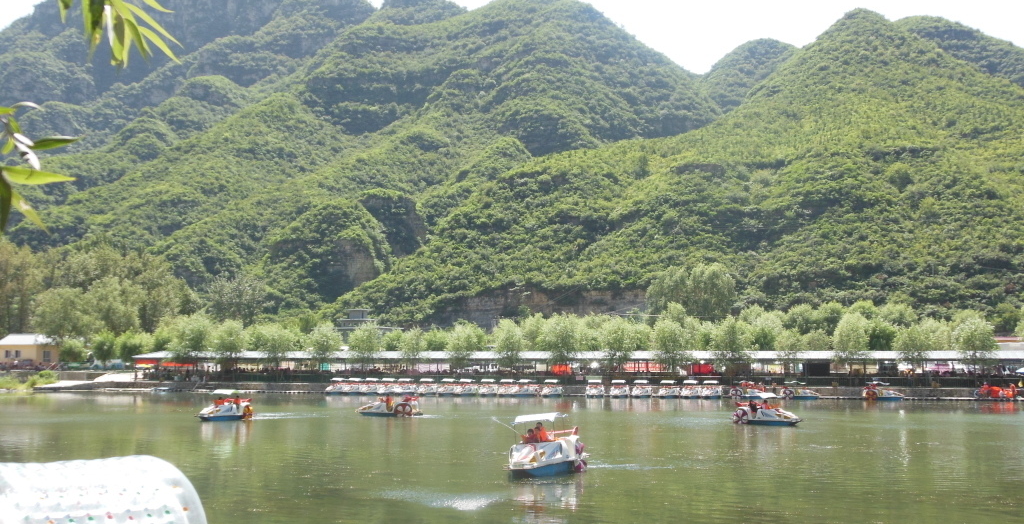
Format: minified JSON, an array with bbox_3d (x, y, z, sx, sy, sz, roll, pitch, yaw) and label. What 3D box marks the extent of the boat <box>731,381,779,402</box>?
[{"bbox_3d":[25.514,13.634,119.500,4.000,1.930,1.950,-1,-6,12],"label":"boat"}]

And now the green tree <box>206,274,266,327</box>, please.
[{"bbox_3d":[-45.341,8.146,185.000,9.600,12.179,9.600,0,-5,0],"label":"green tree"}]

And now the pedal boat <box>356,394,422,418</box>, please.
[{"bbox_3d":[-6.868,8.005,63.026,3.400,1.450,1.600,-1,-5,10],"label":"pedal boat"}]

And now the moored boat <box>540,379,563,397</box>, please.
[{"bbox_3d":[4.059,12.998,115.500,1.800,1.720,3.700,-1,-5,16],"label":"moored boat"}]

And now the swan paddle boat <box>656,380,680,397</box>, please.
[{"bbox_3d":[16.970,13.813,121.500,1.950,1.930,3.800,-2,-6,19],"label":"swan paddle boat"}]

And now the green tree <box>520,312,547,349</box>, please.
[{"bbox_3d":[2.429,9.547,127.000,4.200,7.683,4.200,0,-5,0],"label":"green tree"}]

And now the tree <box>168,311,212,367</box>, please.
[{"bbox_3d":[-38.234,9.702,133.681,5.000,7.300,5.000,0,-5,0],"label":"tree"}]

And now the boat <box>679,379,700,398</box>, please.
[{"bbox_3d":[17.527,12.610,111.000,1.800,1.720,3.700,-2,-5,18],"label":"boat"}]

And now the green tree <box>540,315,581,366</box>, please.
[{"bbox_3d":[5.162,9.336,122.162,4.580,7.260,4.350,0,-5,0],"label":"green tree"}]

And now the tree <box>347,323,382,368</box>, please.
[{"bbox_3d":[-16.876,10.175,128.612,3.670,6.500,3.670,0,-5,0],"label":"tree"}]

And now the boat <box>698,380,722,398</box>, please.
[{"bbox_3d":[19.522,12.516,110.000,1.800,1.720,3.700,-2,-6,20],"label":"boat"}]

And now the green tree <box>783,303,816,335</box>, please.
[{"bbox_3d":[37.257,10.350,145.670,4.680,10.210,4.680,0,-5,0],"label":"green tree"}]

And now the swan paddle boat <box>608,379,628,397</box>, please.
[{"bbox_3d":[9.764,11.673,103.058,1.600,1.700,3.300,-2,-6,18],"label":"swan paddle boat"}]

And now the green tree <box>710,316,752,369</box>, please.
[{"bbox_3d":[22.358,9.014,114.500,4.400,6.926,4.400,0,-5,0],"label":"green tree"}]

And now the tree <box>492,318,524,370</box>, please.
[{"bbox_3d":[-0.382,9.538,122.645,3.500,6.740,3.500,0,-5,0],"label":"tree"}]

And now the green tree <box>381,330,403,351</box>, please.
[{"bbox_3d":[-16.120,11.754,151.000,3.090,5.105,3.090,0,-5,0],"label":"green tree"}]

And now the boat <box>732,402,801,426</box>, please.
[{"bbox_3d":[12.196,7.138,53.867,3.400,1.450,1.600,-3,-6,31],"label":"boat"}]

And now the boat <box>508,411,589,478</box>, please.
[{"bbox_3d":[0.944,4.689,29.087,1.600,1.650,3.400,-3,-6,25],"label":"boat"}]

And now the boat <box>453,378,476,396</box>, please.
[{"bbox_3d":[-4.913,13.276,118.779,1.750,1.900,3.700,-2,-6,24],"label":"boat"}]

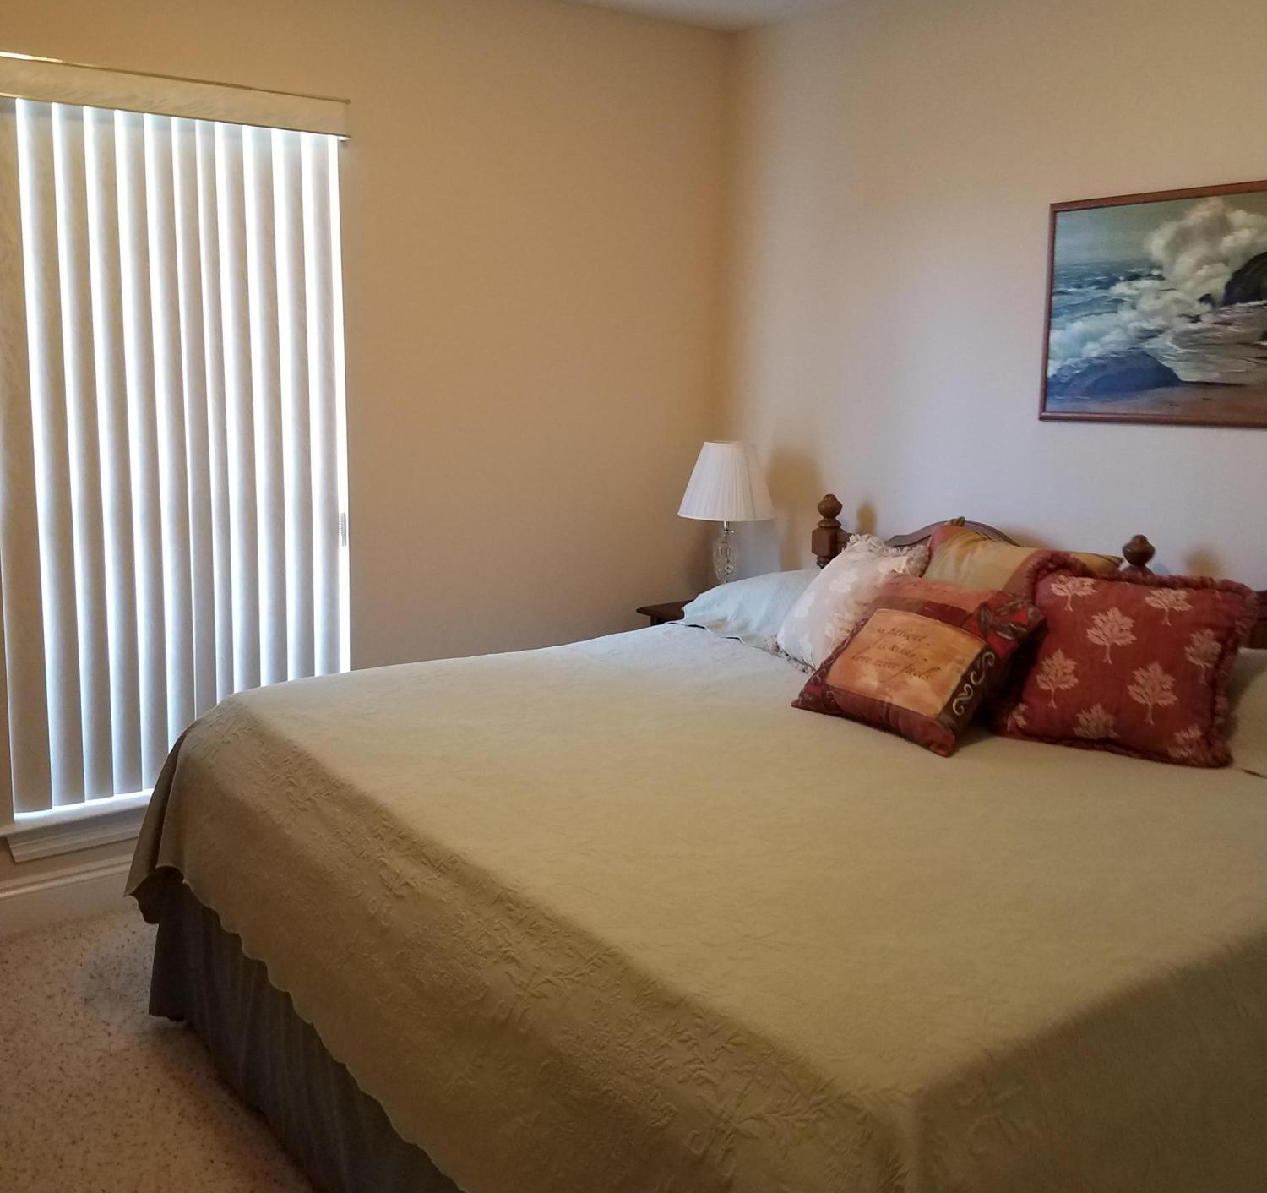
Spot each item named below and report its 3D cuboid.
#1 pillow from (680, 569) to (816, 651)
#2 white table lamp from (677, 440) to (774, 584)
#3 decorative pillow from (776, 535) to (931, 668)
[{"bbox_3d":[0.514,0.049,3.807,0.420,0.200,0.700,-7,16,-36],"label":"pillow"},{"bbox_3d":[0.283,-0.228,4.123,0.310,0.550,0.310,2,13,-1],"label":"white table lamp"},{"bbox_3d":[0.601,0.029,3.522,0.160,0.400,0.400,34,-2,-27],"label":"decorative pillow"}]

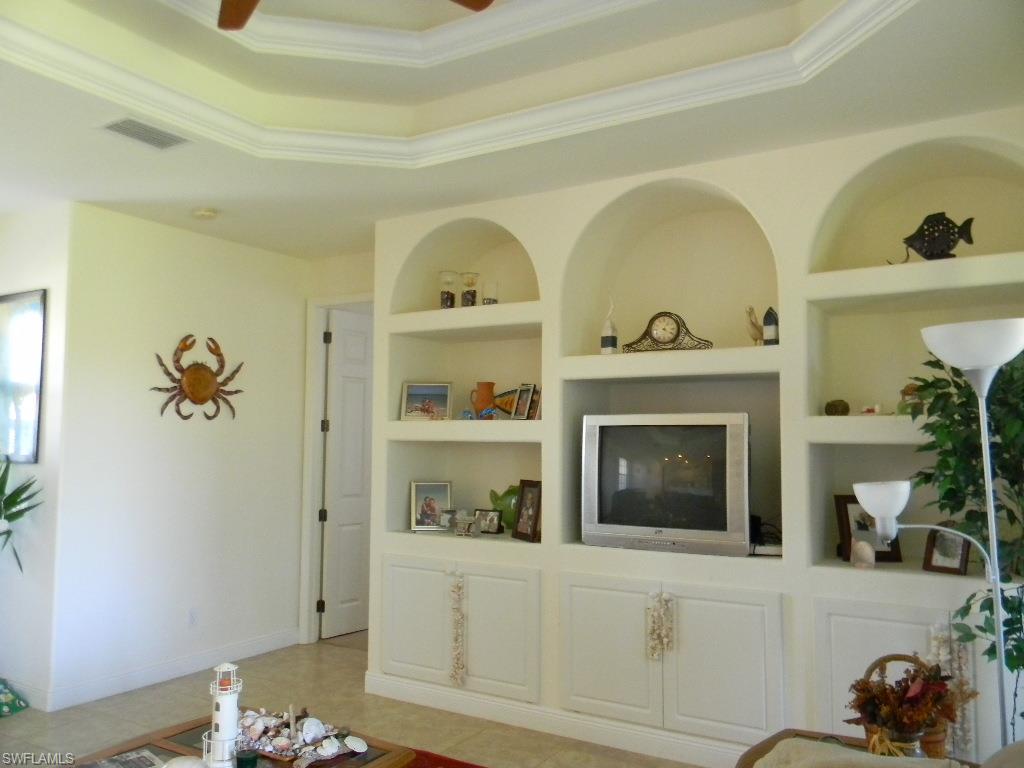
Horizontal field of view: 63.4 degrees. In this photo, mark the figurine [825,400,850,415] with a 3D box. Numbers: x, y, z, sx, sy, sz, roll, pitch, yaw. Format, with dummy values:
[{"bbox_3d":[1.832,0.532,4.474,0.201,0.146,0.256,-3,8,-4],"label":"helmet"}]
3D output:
[{"bbox_3d":[1.472,0.113,3.777,0.109,0.077,0.090,-2,-5,30],"label":"figurine"}]

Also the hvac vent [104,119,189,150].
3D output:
[{"bbox_3d":[-1.617,-1.094,3.668,0.219,0.018,0.327,-2,-5,31],"label":"hvac vent"}]

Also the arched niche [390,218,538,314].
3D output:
[{"bbox_3d":[-0.132,-0.667,4.957,1.005,0.510,0.580,-2,-5,30],"label":"arched niche"}]

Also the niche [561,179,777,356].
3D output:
[{"bbox_3d":[0.887,-0.562,4.338,1.120,0.847,0.569,-2,-5,31],"label":"niche"}]

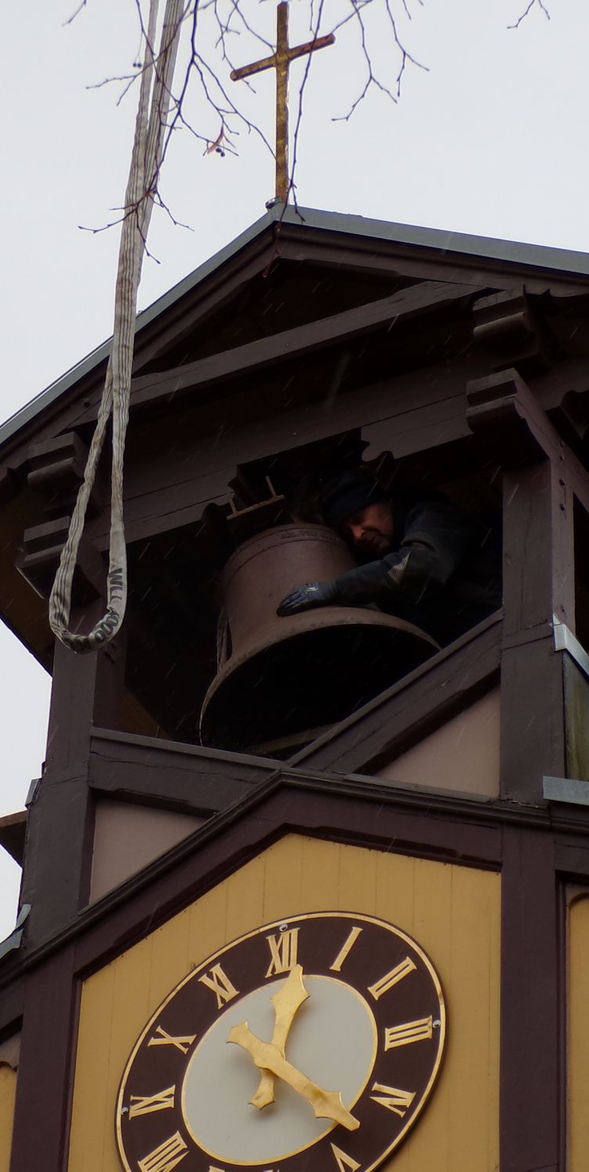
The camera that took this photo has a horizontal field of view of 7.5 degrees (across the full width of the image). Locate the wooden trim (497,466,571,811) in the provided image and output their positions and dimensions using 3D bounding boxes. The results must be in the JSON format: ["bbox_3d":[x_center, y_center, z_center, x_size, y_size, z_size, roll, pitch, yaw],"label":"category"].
[{"bbox_3d":[0.705,0.160,12.805,0.179,1.228,0.167,-16,-41,22],"label":"wooden trim"}]

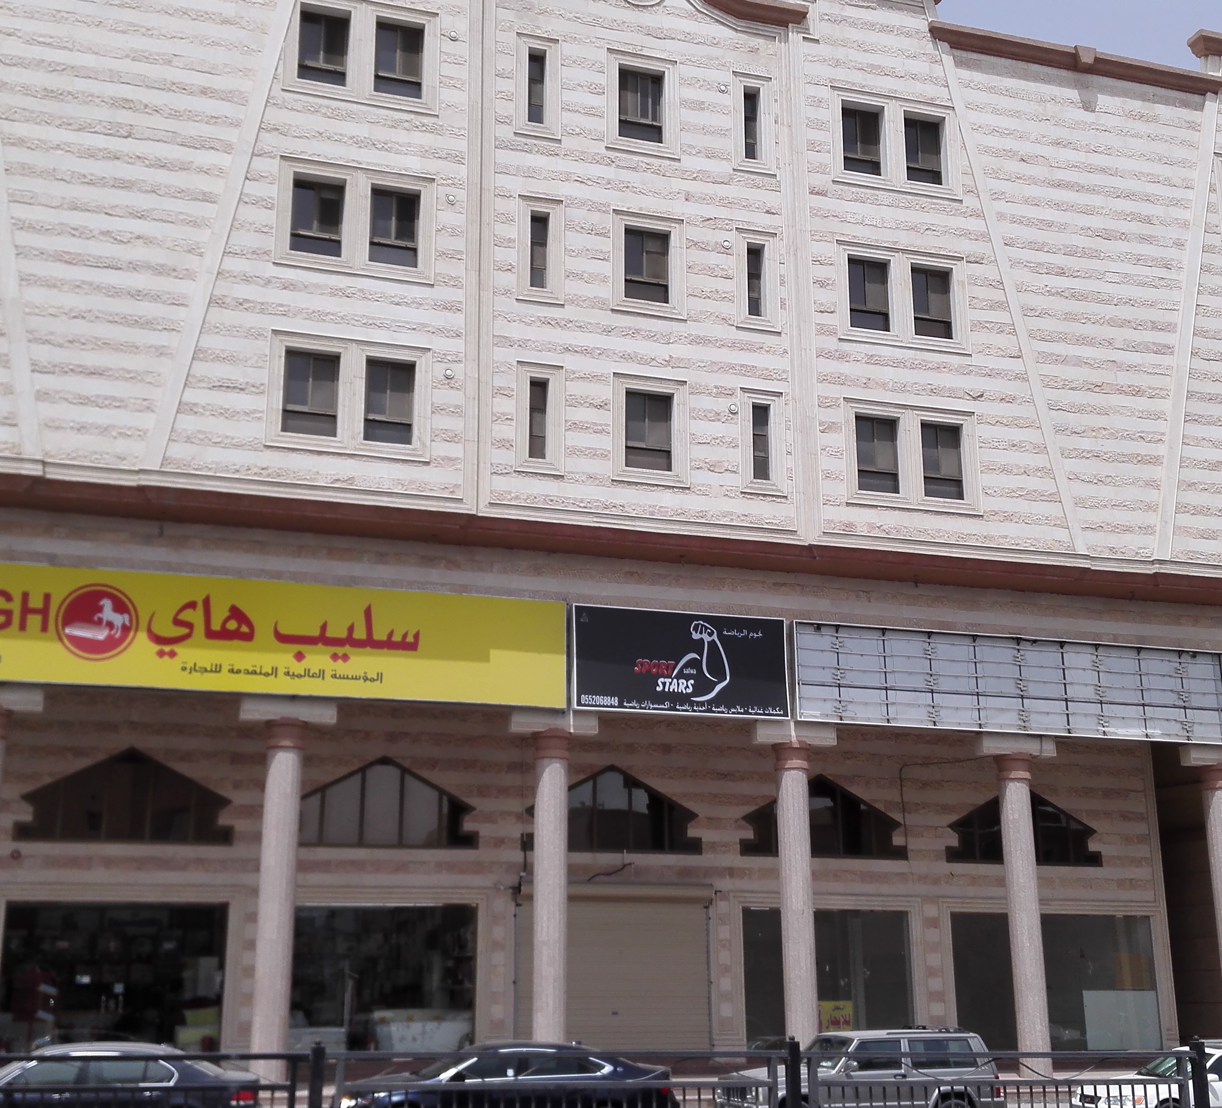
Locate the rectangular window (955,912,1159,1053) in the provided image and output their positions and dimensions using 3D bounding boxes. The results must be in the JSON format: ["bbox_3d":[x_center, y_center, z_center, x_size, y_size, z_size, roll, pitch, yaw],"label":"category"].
[{"bbox_3d":[9.989,9.567,32.701,5.205,2.911,0.150,4,-15,-17],"label":"rectangular window"}]

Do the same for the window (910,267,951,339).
[{"bbox_3d":[6.530,-5.048,29.599,0.931,1.515,0.180,5,-16,-16],"label":"window"}]

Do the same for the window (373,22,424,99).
[{"bbox_3d":[-3.867,-9.100,26.838,0.890,1.570,0.150,4,-16,-17],"label":"window"}]

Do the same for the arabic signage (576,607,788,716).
[{"bbox_3d":[1.325,1.991,26.804,4.160,1.900,0.200,4,-16,-17],"label":"arabic signage"}]

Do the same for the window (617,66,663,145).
[{"bbox_3d":[0.617,-8.863,28.941,0.966,1.605,0.180,5,-16,-16],"label":"window"}]

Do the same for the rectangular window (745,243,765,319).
[{"bbox_3d":[2.805,-5.264,28.087,0.360,1.490,0.150,4,-16,-17],"label":"rectangular window"}]

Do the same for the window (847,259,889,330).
[{"bbox_3d":[5.229,-5.264,30.004,0.947,1.595,0.140,5,-15,-16],"label":"window"}]

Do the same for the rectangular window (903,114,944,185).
[{"bbox_3d":[6.605,-8.516,30.967,0.980,1.592,0.150,5,-15,-17],"label":"rectangular window"}]

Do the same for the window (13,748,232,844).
[{"bbox_3d":[-9.336,4.647,28.026,3.924,1.791,0.200,5,-16,-16],"label":"window"}]

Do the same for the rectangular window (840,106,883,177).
[{"bbox_3d":[5.224,-8.625,30.556,0.980,1.592,0.150,5,-15,-17],"label":"rectangular window"}]

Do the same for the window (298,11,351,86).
[{"bbox_3d":[-5.319,-9.323,27.099,0.901,1.413,0.180,5,-16,-16],"label":"window"}]

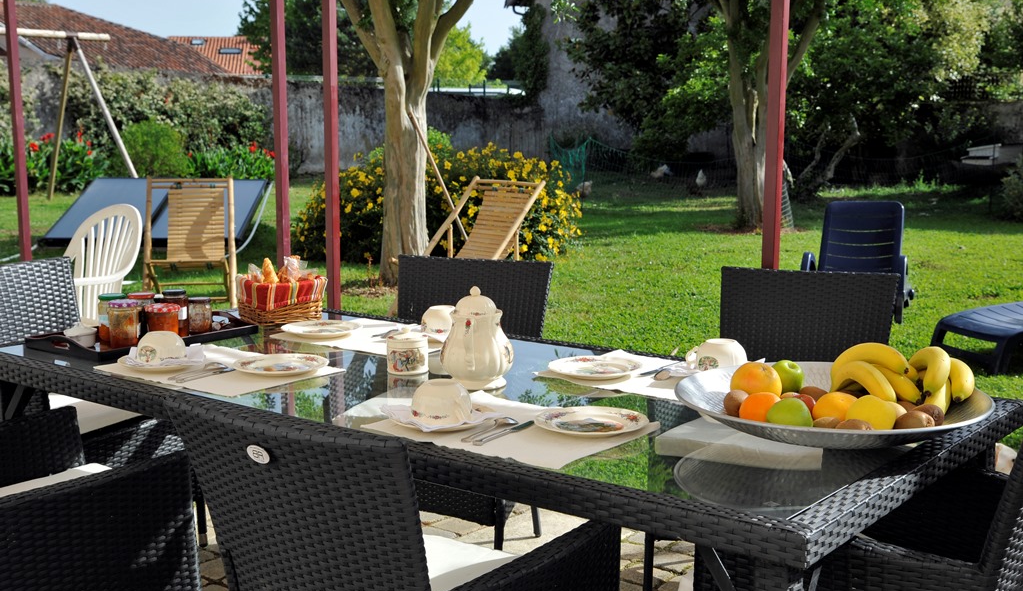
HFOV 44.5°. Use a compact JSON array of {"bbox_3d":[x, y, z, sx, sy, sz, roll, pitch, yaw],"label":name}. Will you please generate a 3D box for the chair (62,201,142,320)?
[{"bbox_3d":[-1.910,0.077,5.509,0.570,0.900,0.570,7,10,38],"label":"chair"}]

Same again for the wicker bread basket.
[{"bbox_3d":[-0.661,0.004,3.595,0.185,0.118,0.215,-6,10,-37],"label":"wicker bread basket"}]

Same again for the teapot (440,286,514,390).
[{"bbox_3d":[-0.074,0.087,2.695,0.160,0.212,0.235,1,8,5],"label":"teapot"}]

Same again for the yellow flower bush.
[{"bbox_3d":[-0.739,-1.032,12.380,2.820,1.130,2.000,0,8,0],"label":"yellow flower bush"}]

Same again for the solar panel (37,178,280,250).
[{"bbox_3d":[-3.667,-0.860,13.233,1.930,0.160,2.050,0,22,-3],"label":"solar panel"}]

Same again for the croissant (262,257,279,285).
[{"bbox_3d":[-0.681,-0.037,3.535,0.055,0.125,0.060,-6,10,-37],"label":"croissant"}]

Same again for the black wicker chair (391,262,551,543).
[{"bbox_3d":[-0.254,0.350,3.777,0.615,0.860,0.640,4,9,24],"label":"black wicker chair"}]

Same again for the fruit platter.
[{"bbox_3d":[0.567,0.172,2.253,0.560,0.172,0.560,0,8,0],"label":"fruit platter"}]

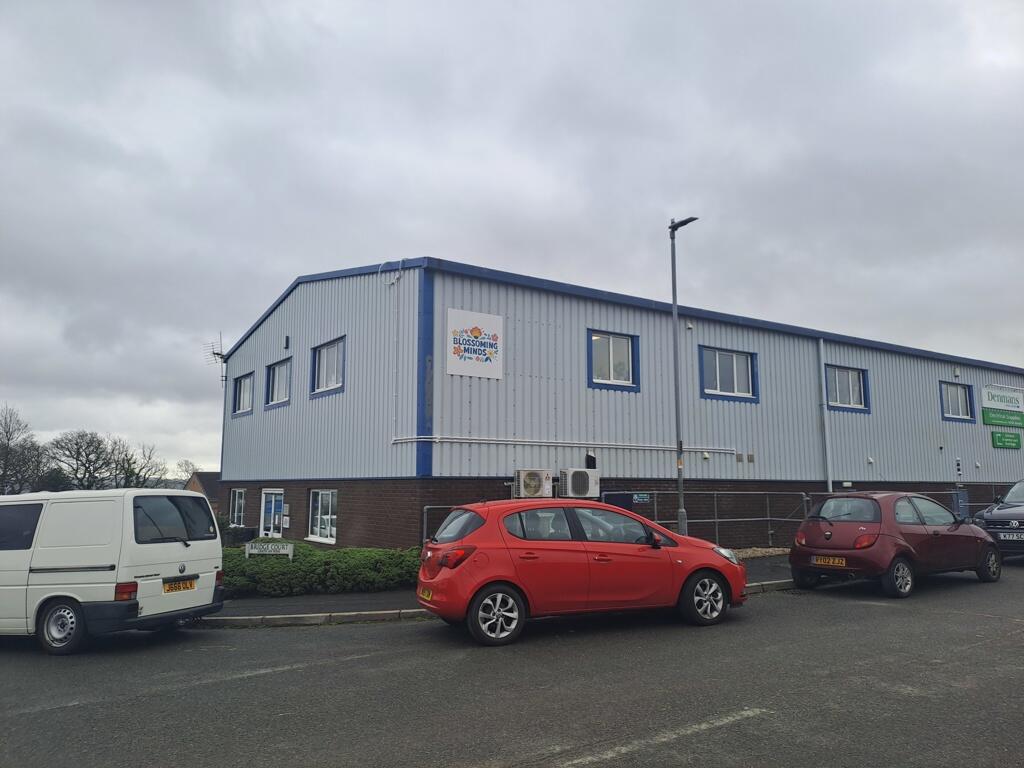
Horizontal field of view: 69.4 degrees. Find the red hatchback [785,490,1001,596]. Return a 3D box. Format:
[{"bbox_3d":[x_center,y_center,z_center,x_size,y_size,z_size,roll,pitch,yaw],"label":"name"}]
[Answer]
[{"bbox_3d":[5.830,2.325,11.180,3.620,1.400,1.660,5,-9,-33],"label":"red hatchback"}]

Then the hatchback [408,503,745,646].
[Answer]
[{"bbox_3d":[0.886,2.104,8.900,4.020,1.480,1.770,3,-8,-20],"label":"hatchback"}]

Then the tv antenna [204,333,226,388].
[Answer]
[{"bbox_3d":[-8.980,-0.710,22.400,0.660,1.720,1.100,3,-8,-21],"label":"tv antenna"}]

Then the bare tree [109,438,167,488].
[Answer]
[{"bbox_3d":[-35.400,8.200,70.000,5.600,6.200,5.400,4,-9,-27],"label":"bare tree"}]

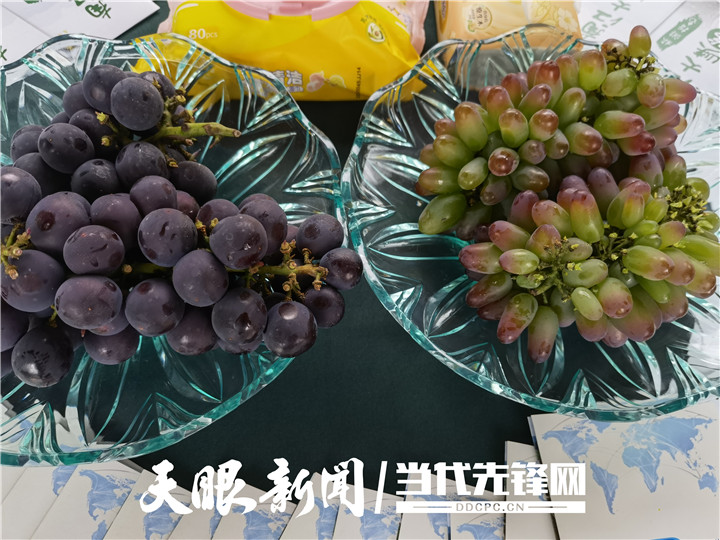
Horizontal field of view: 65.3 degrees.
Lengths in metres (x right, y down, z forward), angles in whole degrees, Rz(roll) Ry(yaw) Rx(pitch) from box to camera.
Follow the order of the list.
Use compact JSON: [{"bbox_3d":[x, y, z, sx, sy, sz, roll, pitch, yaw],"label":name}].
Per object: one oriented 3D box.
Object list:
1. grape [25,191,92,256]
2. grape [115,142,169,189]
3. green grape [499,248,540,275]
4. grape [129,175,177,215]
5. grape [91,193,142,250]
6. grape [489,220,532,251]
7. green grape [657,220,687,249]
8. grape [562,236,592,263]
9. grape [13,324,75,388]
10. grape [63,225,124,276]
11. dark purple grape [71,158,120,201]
[{"bbox_3d":[-0.170,-0.027,0.317,0.034,0.032,0.032,9,65,0],"label":"grape"},{"bbox_3d":[-0.120,-0.057,0.310,0.027,0.028,0.027,1,63,-2],"label":"grape"},{"bbox_3d":[0.082,-0.004,0.288,0.021,0.013,0.013,5,90,-15],"label":"green grape"},{"bbox_3d":[-0.123,-0.044,0.334,0.026,0.026,0.026,9,65,0],"label":"grape"},{"bbox_3d":[-0.144,-0.029,0.332,0.030,0.030,0.031,9,65,0],"label":"grape"},{"bbox_3d":[0.082,-0.018,0.305,0.026,0.015,0.015,30,90,-1],"label":"grape"},{"bbox_3d":[0.167,-0.019,0.300,0.019,0.011,0.011,-39,90,18],"label":"green grape"},{"bbox_3d":[0.130,-0.012,0.337,0.021,0.014,0.014,3,90,17],"label":"grape"},{"bbox_3d":[-0.150,0.041,0.266,0.029,0.029,0.029,0,65,-4],"label":"grape"},{"bbox_3d":[-0.134,-0.010,0.282,0.030,0.026,0.026,9,90,-15],"label":"grape"},{"bbox_3d":[-0.141,-0.047,0.299,0.025,0.025,0.025,0,65,-4],"label":"dark purple grape"}]

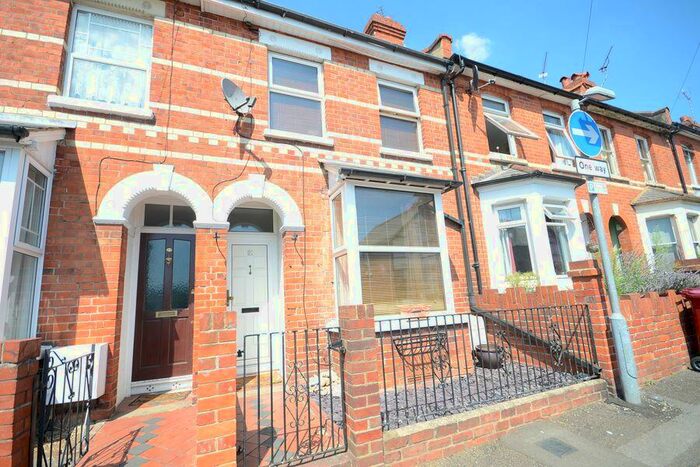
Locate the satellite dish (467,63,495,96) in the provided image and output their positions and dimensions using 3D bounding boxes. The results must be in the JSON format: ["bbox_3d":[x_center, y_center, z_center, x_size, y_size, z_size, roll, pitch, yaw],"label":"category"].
[{"bbox_3d":[2.591,-3.066,5.749,0.420,0.460,0.480,-7,-10,23],"label":"satellite dish"}]

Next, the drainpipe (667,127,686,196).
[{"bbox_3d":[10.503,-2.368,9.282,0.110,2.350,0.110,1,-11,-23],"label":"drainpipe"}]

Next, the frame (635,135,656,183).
[{"bbox_3d":[8.970,-2.243,8.899,0.850,1.510,0.120,1,-10,-23],"label":"frame"}]

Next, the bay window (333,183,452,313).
[{"bbox_3d":[0.628,0.289,4.389,1.640,1.780,0.600,1,-11,-23],"label":"bay window"}]

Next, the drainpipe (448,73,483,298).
[{"bbox_3d":[2.252,-0.731,5.567,0.080,4.900,0.090,1,-10,-23],"label":"drainpipe"}]

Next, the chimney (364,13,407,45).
[{"bbox_3d":[1.015,-5.368,8.630,1.000,1.450,0.900,1,-11,-23],"label":"chimney"}]

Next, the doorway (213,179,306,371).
[{"bbox_3d":[-1.259,0.549,4.055,1.180,2.660,0.550,1,-11,-23],"label":"doorway"}]

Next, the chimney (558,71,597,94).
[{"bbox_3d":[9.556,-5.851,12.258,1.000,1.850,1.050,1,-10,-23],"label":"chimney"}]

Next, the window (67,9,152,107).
[{"bbox_3d":[-3.085,-2.266,3.799,0.880,1.300,0.120,1,-10,-23],"label":"window"}]

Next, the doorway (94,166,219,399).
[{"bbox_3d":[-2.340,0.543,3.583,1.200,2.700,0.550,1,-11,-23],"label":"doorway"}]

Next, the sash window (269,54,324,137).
[{"bbox_3d":[-0.857,-2.231,4.738,0.910,1.350,0.120,1,-10,-23],"label":"sash window"}]

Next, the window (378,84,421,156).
[{"bbox_3d":[0.923,-2.137,5.398,0.870,1.360,0.120,1,-11,-23],"label":"window"}]

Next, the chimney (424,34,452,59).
[{"bbox_3d":[1.941,-3.783,6.348,0.300,0.750,0.600,1,-11,-23],"label":"chimney"}]

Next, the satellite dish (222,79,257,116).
[{"bbox_3d":[-1.415,-1.800,3.812,0.420,0.460,0.480,-7,-10,23],"label":"satellite dish"}]

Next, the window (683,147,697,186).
[{"bbox_3d":[11.276,-2.181,9.689,0.800,1.380,0.130,1,-11,-23],"label":"window"}]

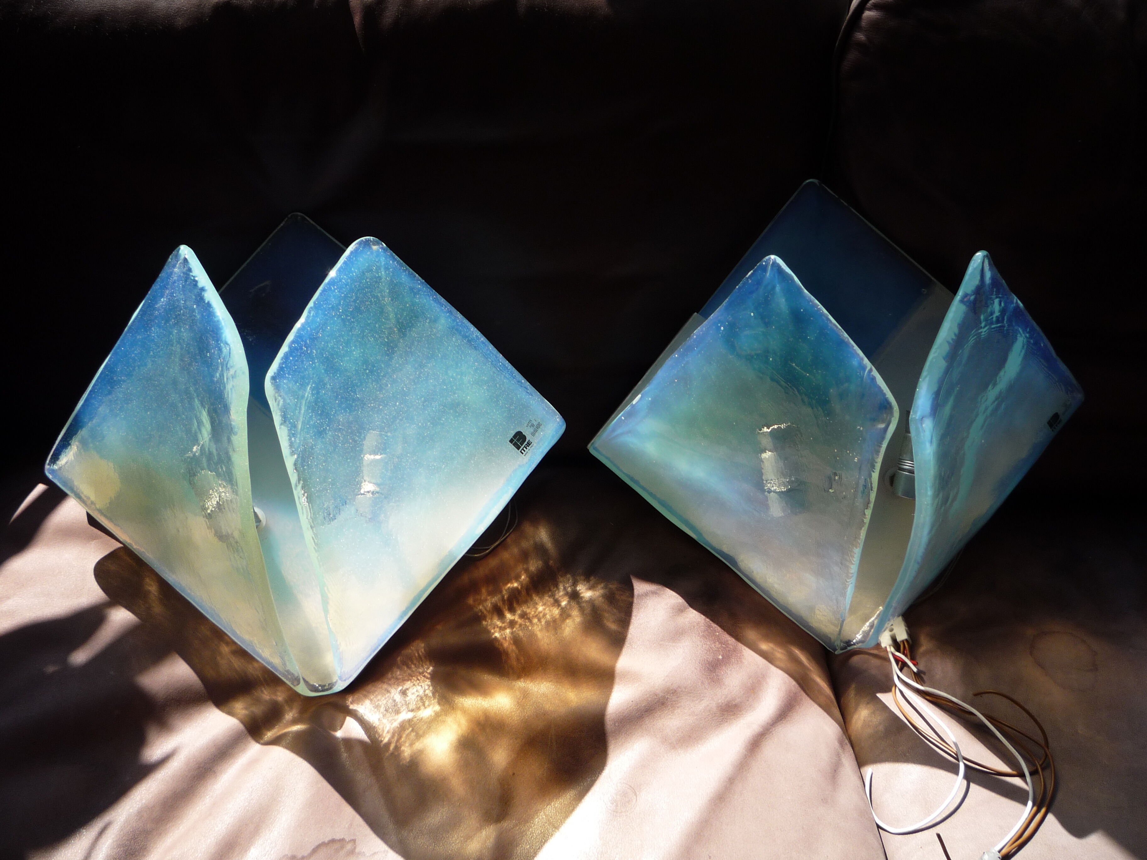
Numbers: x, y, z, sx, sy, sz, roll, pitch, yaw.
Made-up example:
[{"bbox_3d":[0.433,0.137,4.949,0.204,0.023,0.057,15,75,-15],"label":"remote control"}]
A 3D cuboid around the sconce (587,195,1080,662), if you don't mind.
[{"bbox_3d":[0.201,-0.009,0.689,0.380,0.369,0.157,-5,-2,-2],"label":"sconce"}]

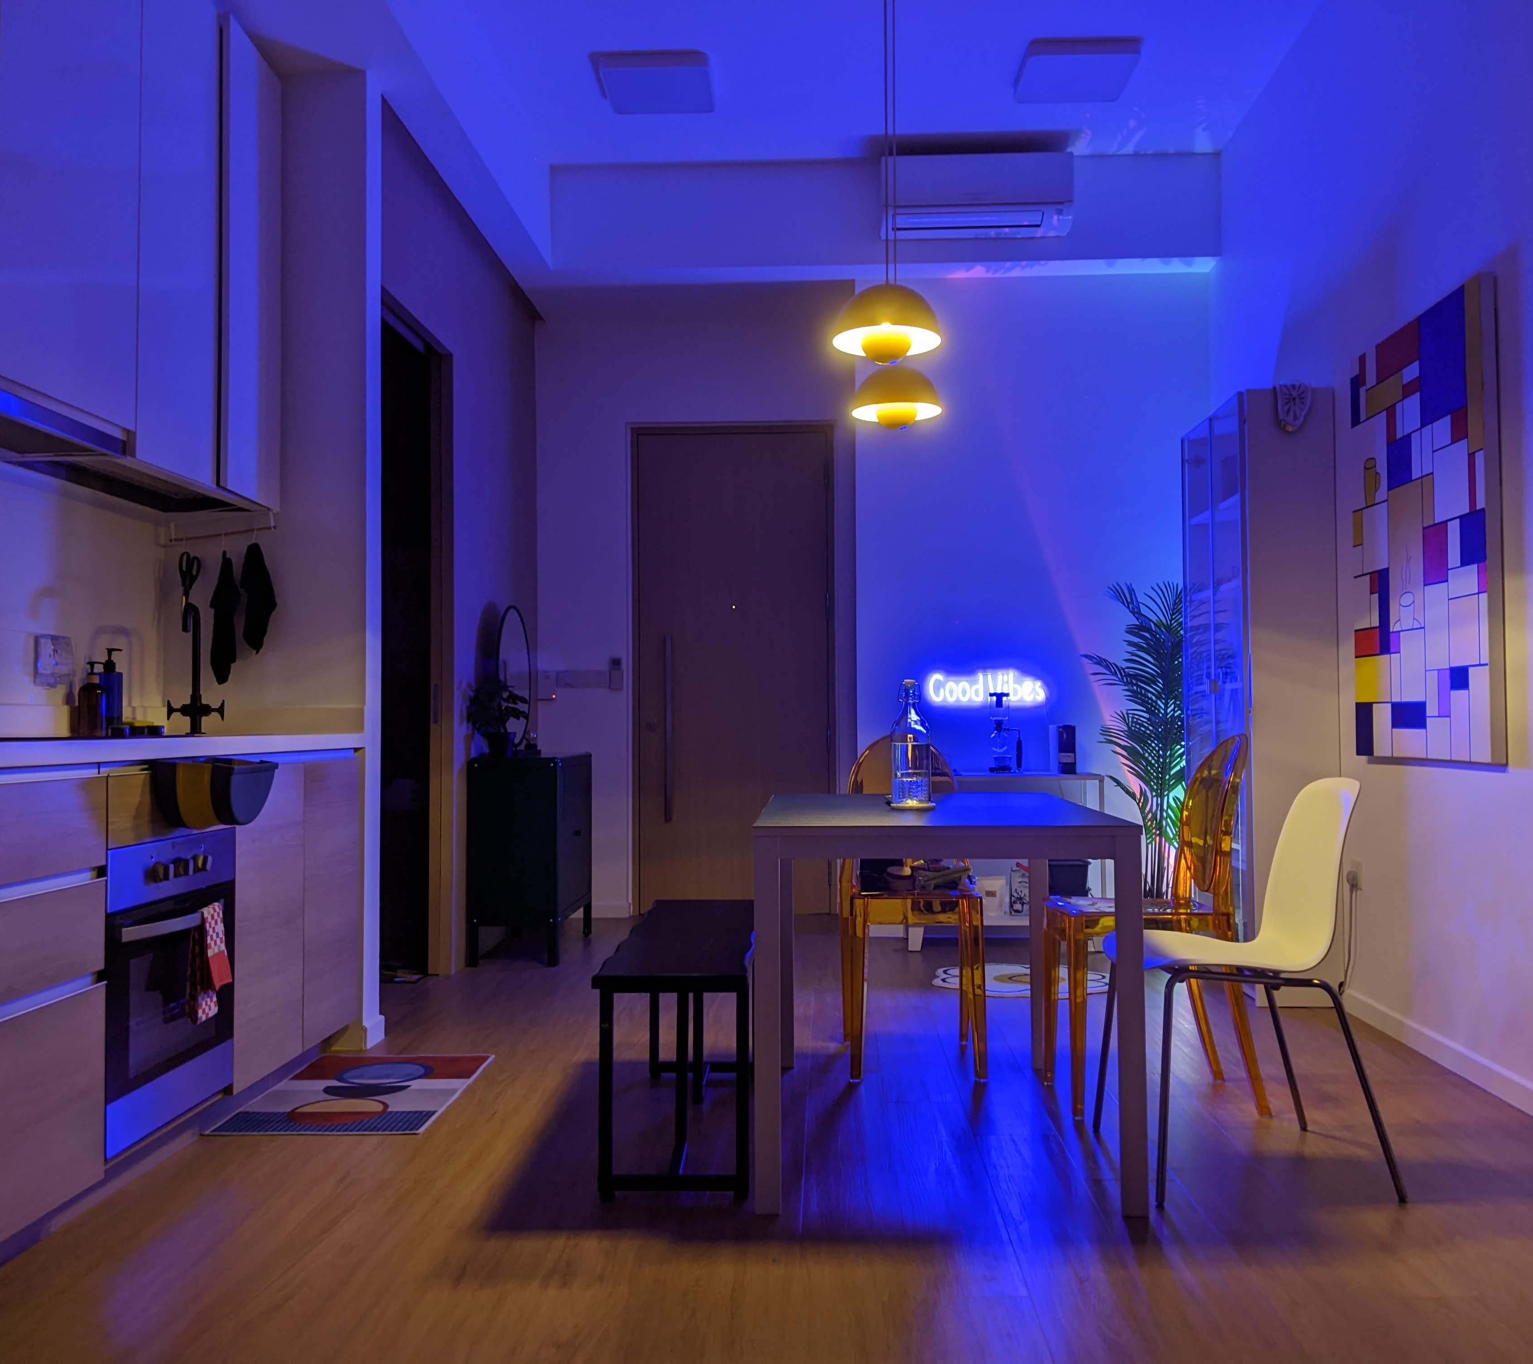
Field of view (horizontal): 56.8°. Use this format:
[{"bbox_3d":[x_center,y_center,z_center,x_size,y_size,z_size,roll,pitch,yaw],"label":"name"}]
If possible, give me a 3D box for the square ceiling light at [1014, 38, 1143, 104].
[{"bbox_3d":[1.135,-2.234,5.206,0.380,0.050,0.380,0,-2,2],"label":"square ceiling light"}]

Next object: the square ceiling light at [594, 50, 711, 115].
[{"bbox_3d":[-0.395,-2.224,5.277,0.380,0.050,0.380,0,-2,2],"label":"square ceiling light"}]

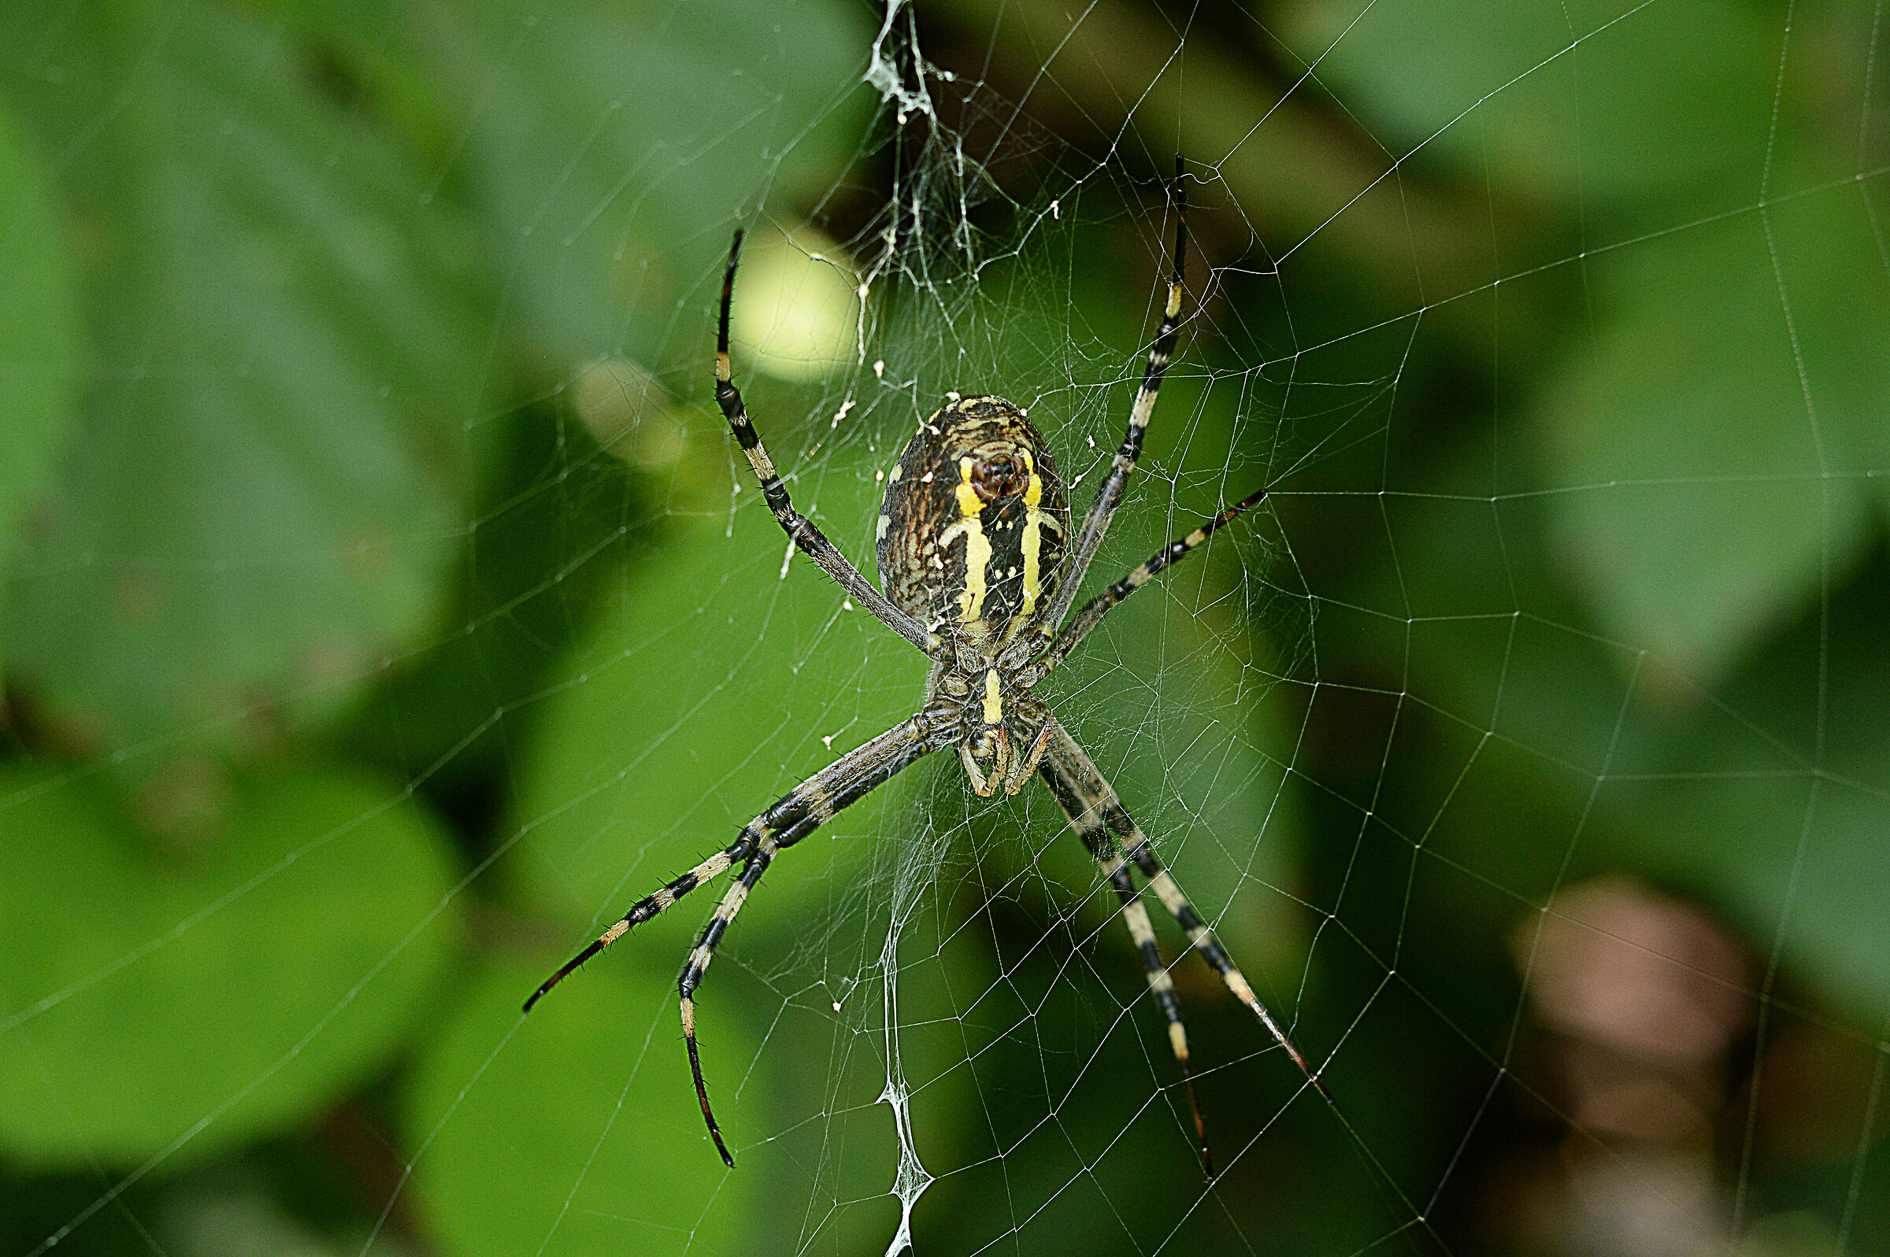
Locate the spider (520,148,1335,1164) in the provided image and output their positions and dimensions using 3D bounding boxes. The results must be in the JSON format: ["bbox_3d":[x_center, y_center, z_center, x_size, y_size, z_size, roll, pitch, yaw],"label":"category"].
[{"bbox_3d":[-0.002,0.002,0.250,0.036,0.046,0.013,-3,0,0],"label":"spider"}]

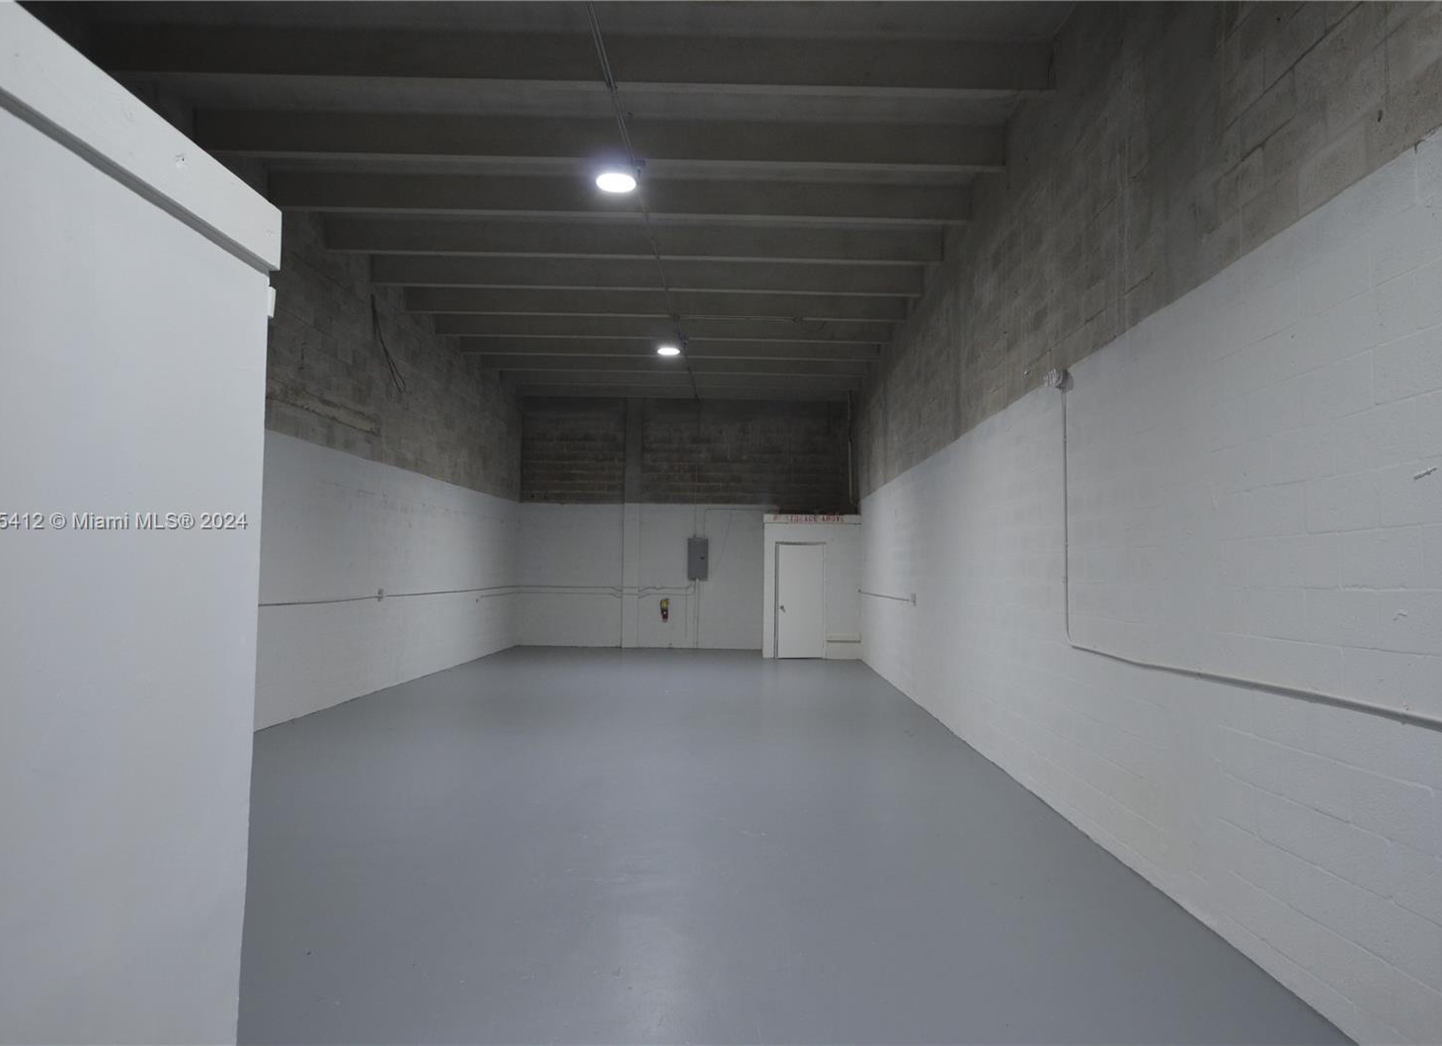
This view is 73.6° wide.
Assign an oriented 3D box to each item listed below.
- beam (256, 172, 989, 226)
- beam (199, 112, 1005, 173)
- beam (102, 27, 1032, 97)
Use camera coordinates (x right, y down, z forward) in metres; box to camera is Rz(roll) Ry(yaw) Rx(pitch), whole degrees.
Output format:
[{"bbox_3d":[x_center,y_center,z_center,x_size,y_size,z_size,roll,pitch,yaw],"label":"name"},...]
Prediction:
[{"bbox_3d":[-0.949,-3.121,9.241,6.676,0.343,0.142,1,-3,-1],"label":"beam"},{"bbox_3d":[-0.984,-3.183,8.030,6.677,0.343,0.142,1,-3,-1],"label":"beam"},{"bbox_3d":[-1.019,-3.247,6.781,6.678,0.343,0.142,1,-3,-1],"label":"beam"}]

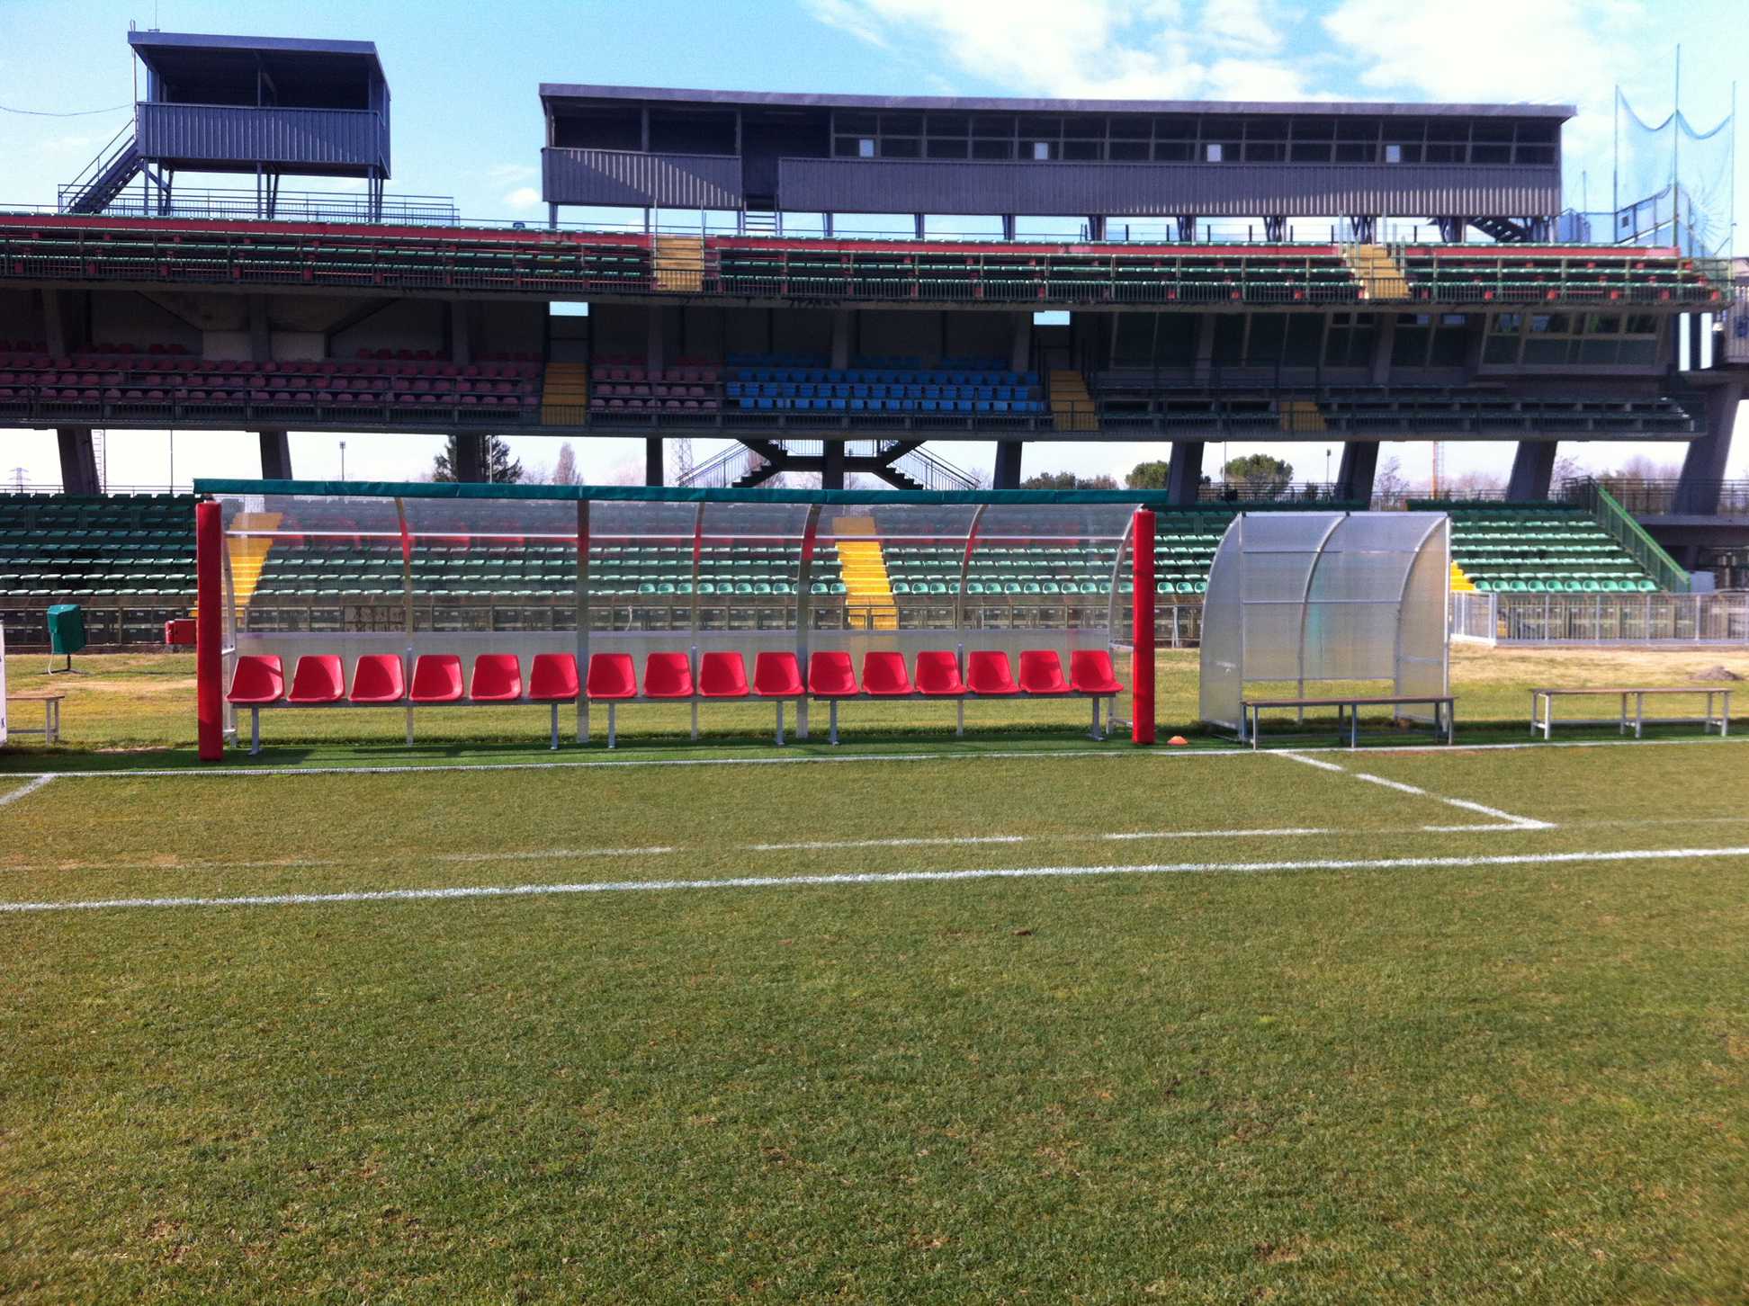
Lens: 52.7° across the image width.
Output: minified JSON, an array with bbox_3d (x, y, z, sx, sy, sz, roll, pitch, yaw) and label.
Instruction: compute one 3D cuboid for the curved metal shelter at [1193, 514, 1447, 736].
[{"bbox_3d":[4.299,-0.287,17.066,2.070,2.110,1.050,0,1,-10],"label":"curved metal shelter"}]

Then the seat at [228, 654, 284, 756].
[{"bbox_3d":[-4.856,0.412,13.896,0.425,0.769,0.440,0,4,-11],"label":"seat"}]

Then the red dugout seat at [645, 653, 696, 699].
[{"bbox_3d":[-1.850,0.205,15.819,0.440,0.430,0.420,0,1,-11],"label":"red dugout seat"}]

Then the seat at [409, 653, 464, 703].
[{"bbox_3d":[-3.615,0.207,14.600,0.430,0.400,0.440,0,2,-11],"label":"seat"}]

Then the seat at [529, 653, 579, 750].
[{"bbox_3d":[-2.830,0.423,15.632,0.440,0.850,0.420,0,1,-11],"label":"seat"}]

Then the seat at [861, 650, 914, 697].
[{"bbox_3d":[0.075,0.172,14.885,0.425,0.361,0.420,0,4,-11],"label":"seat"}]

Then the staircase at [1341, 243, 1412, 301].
[{"bbox_3d":[13.300,-10.020,46.600,1.250,2.100,2.800,0,1,-2],"label":"staircase"}]

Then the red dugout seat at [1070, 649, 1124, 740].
[{"bbox_3d":[1.968,0.373,15.700,0.440,0.800,0.460,0,2,-11],"label":"red dugout seat"}]

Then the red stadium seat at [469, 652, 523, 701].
[{"bbox_3d":[-3.062,0.194,14.247,0.425,0.361,0.420,0,4,-11],"label":"red stadium seat"}]

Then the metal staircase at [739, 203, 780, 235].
[{"bbox_3d":[-2.886,-10.823,44.400,0.950,1.050,0.950,0,2,-4],"label":"metal staircase"}]

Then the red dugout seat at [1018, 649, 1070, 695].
[{"bbox_3d":[1.491,0.169,15.600,0.430,0.400,0.440,0,2,-11],"label":"red dugout seat"}]

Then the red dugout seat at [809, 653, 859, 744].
[{"bbox_3d":[-0.374,0.381,14.807,0.425,0.769,0.440,0,4,-11],"label":"red dugout seat"}]

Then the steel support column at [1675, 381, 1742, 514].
[{"bbox_3d":[23.386,-5.764,49.500,0.600,3.400,1.400,1,20,3],"label":"steel support column"}]

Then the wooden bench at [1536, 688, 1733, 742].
[{"bbox_3d":[7.117,0.569,16.630,1.930,0.445,0.360,0,1,-11],"label":"wooden bench"}]

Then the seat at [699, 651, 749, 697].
[{"bbox_3d":[-1.270,0.182,14.612,0.425,0.361,0.420,0,4,-11],"label":"seat"}]

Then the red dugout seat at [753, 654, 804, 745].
[{"bbox_3d":[-0.823,0.384,14.716,0.425,0.769,0.440,0,4,-11],"label":"red dugout seat"}]

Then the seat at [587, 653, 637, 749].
[{"bbox_3d":[-2.167,0.394,14.443,0.425,0.769,0.440,0,4,-11],"label":"seat"}]

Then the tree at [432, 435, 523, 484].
[{"bbox_3d":[-24.642,-8.384,110.000,7.000,11.500,7.000,0,2,-4],"label":"tree"}]

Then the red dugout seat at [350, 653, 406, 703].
[{"bbox_3d":[-3.958,0.201,14.065,0.425,0.361,0.420,0,4,-11],"label":"red dugout seat"}]

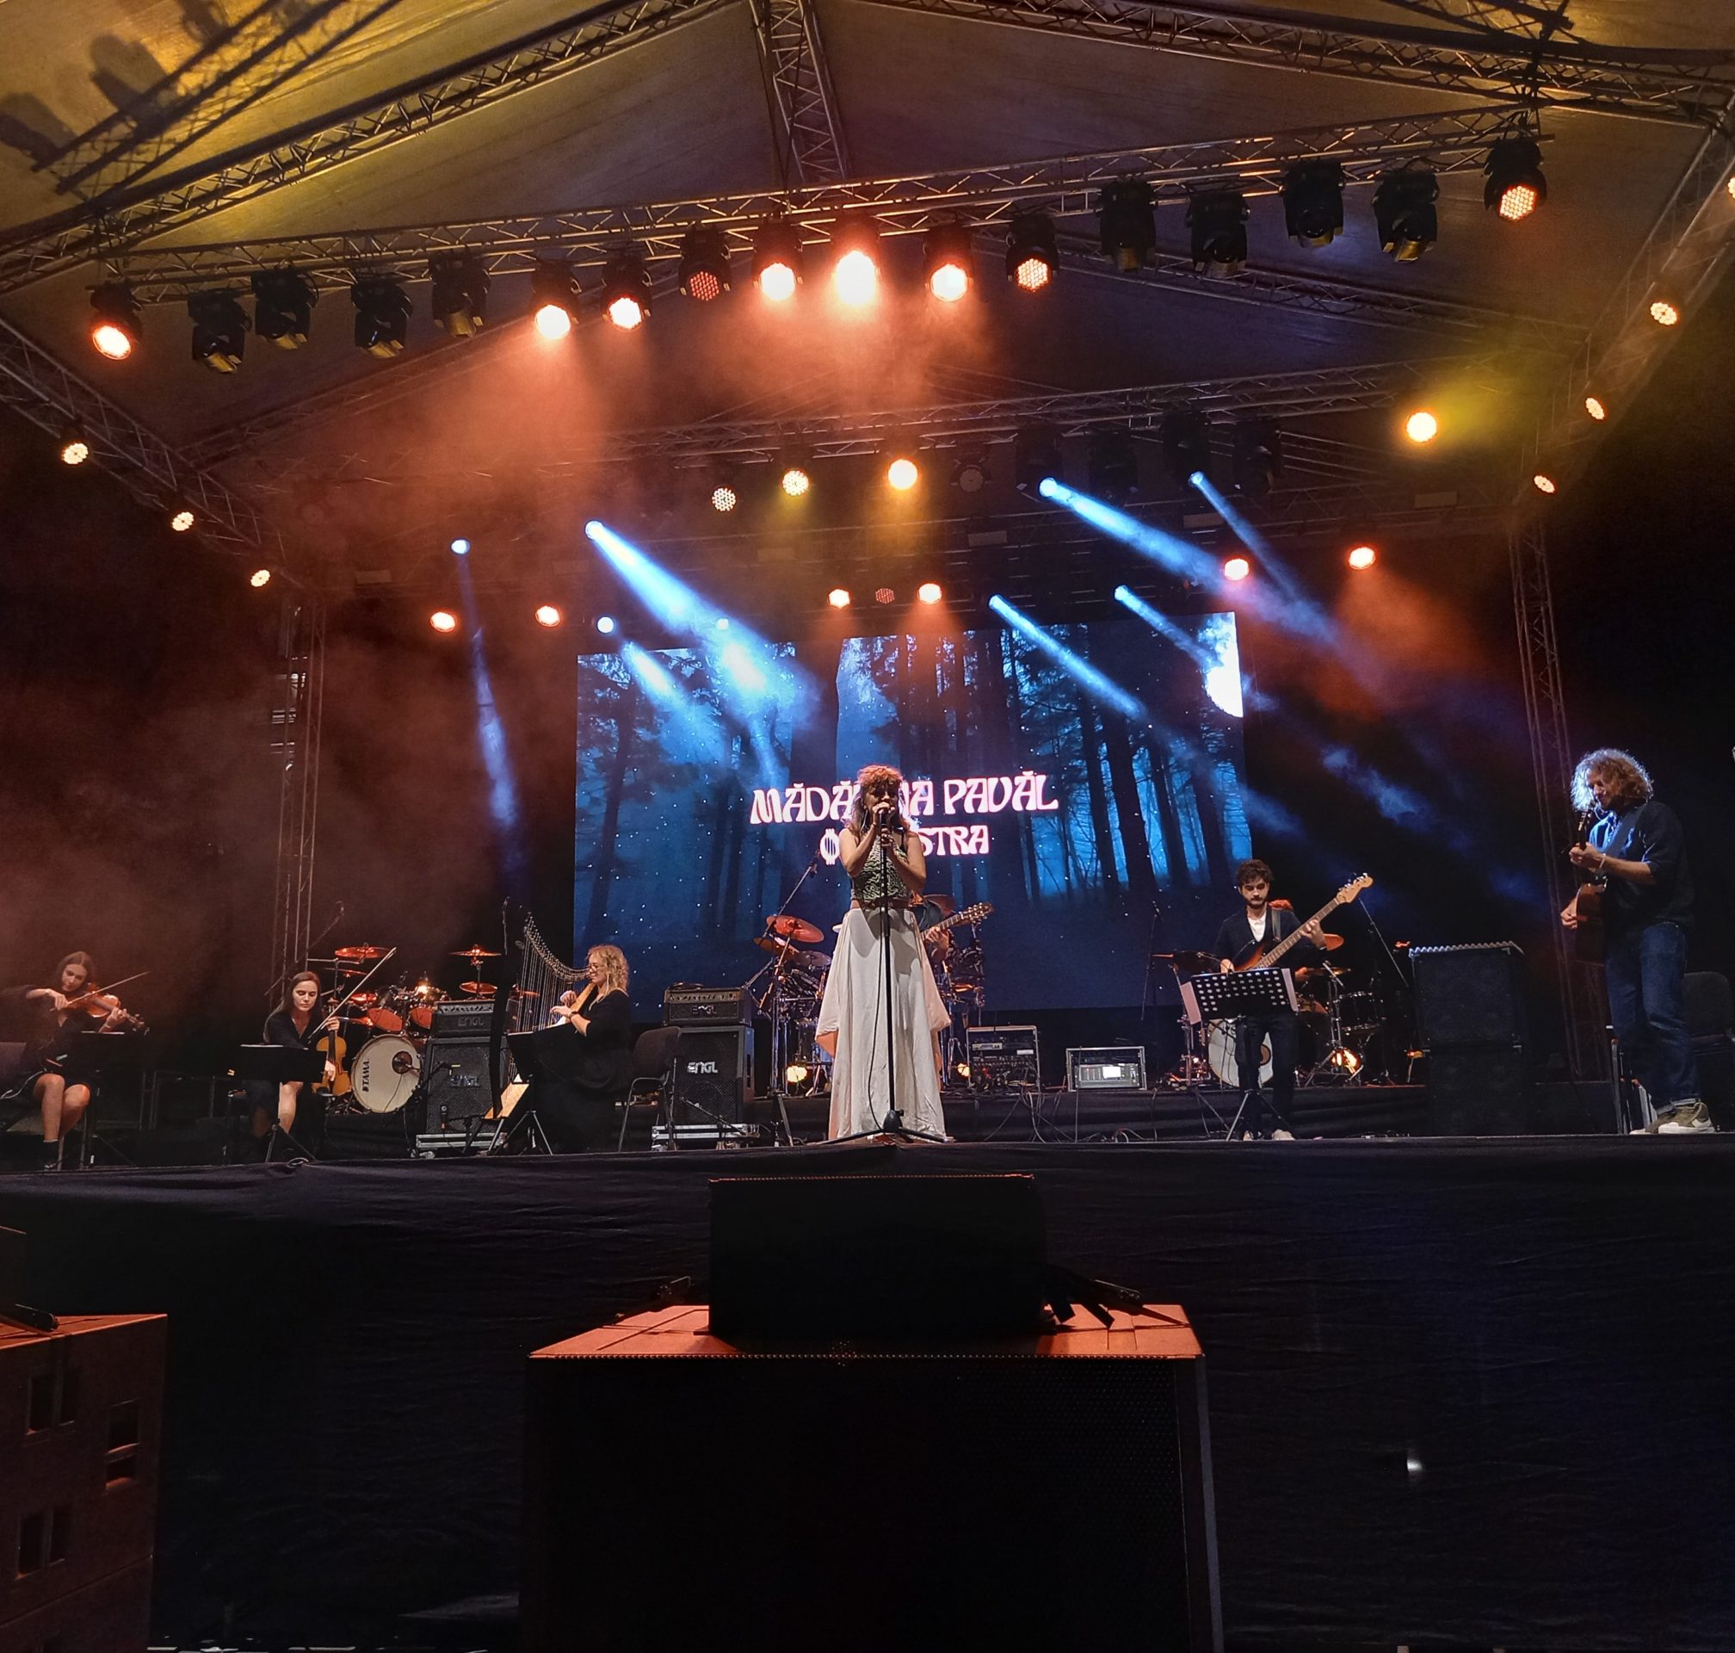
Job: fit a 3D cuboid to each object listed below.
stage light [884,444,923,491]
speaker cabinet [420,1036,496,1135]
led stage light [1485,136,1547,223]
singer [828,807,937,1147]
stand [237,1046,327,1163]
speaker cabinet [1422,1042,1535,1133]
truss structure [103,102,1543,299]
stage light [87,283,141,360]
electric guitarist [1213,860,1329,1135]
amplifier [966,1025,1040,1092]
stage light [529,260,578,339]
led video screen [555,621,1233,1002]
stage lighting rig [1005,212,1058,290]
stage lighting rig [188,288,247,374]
[{"bbox_3d":[0.308,-3.100,13.652,0.320,0.400,0.300,-2,-1,5],"label":"stage light"},{"bbox_3d":[-3.328,2.198,13.464,0.710,0.780,0.370,-3,-12,6],"label":"speaker cabinet"},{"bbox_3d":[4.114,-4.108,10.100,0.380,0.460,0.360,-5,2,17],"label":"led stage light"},{"bbox_3d":[0.081,0.576,7.140,0.560,1.680,0.480,-2,-12,4],"label":"singer"},{"bbox_3d":[-3.537,1.664,9.603,0.510,0.698,0.400,0,-12,-6],"label":"stand"},{"bbox_3d":[3.908,1.702,10.127,0.600,0.590,0.440,-8,-14,27],"label":"speaker cabinet"},{"bbox_3d":[-0.605,-4.186,10.961,10.005,0.300,0.300,-3,-12,8],"label":"truss structure"},{"bbox_3d":[-5.401,-3.625,11.412,0.350,0.460,0.280,-2,-12,4],"label":"stage light"},{"bbox_3d":[2.534,1.086,10.031,0.660,1.750,0.500,-5,-12,17],"label":"electric guitarist"},{"bbox_3d":[1.030,1.771,12.100,0.540,0.490,0.420,-3,-12,7],"label":"amplifier"},{"bbox_3d":[-2.200,-3.706,11.174,0.350,0.460,0.280,-1,-12,-2],"label":"stage light"},{"bbox_3d":[0.351,-0.074,16.052,6.856,3.892,0.180,-3,-12,8],"label":"led video screen"},{"bbox_3d":[1.080,-3.791,10.500,0.340,0.430,0.300,-3,-12,6],"label":"stage lighting rig"},{"bbox_3d":[-4.688,-3.540,11.460,0.370,0.530,0.310,-3,-11,8],"label":"stage lighting rig"}]

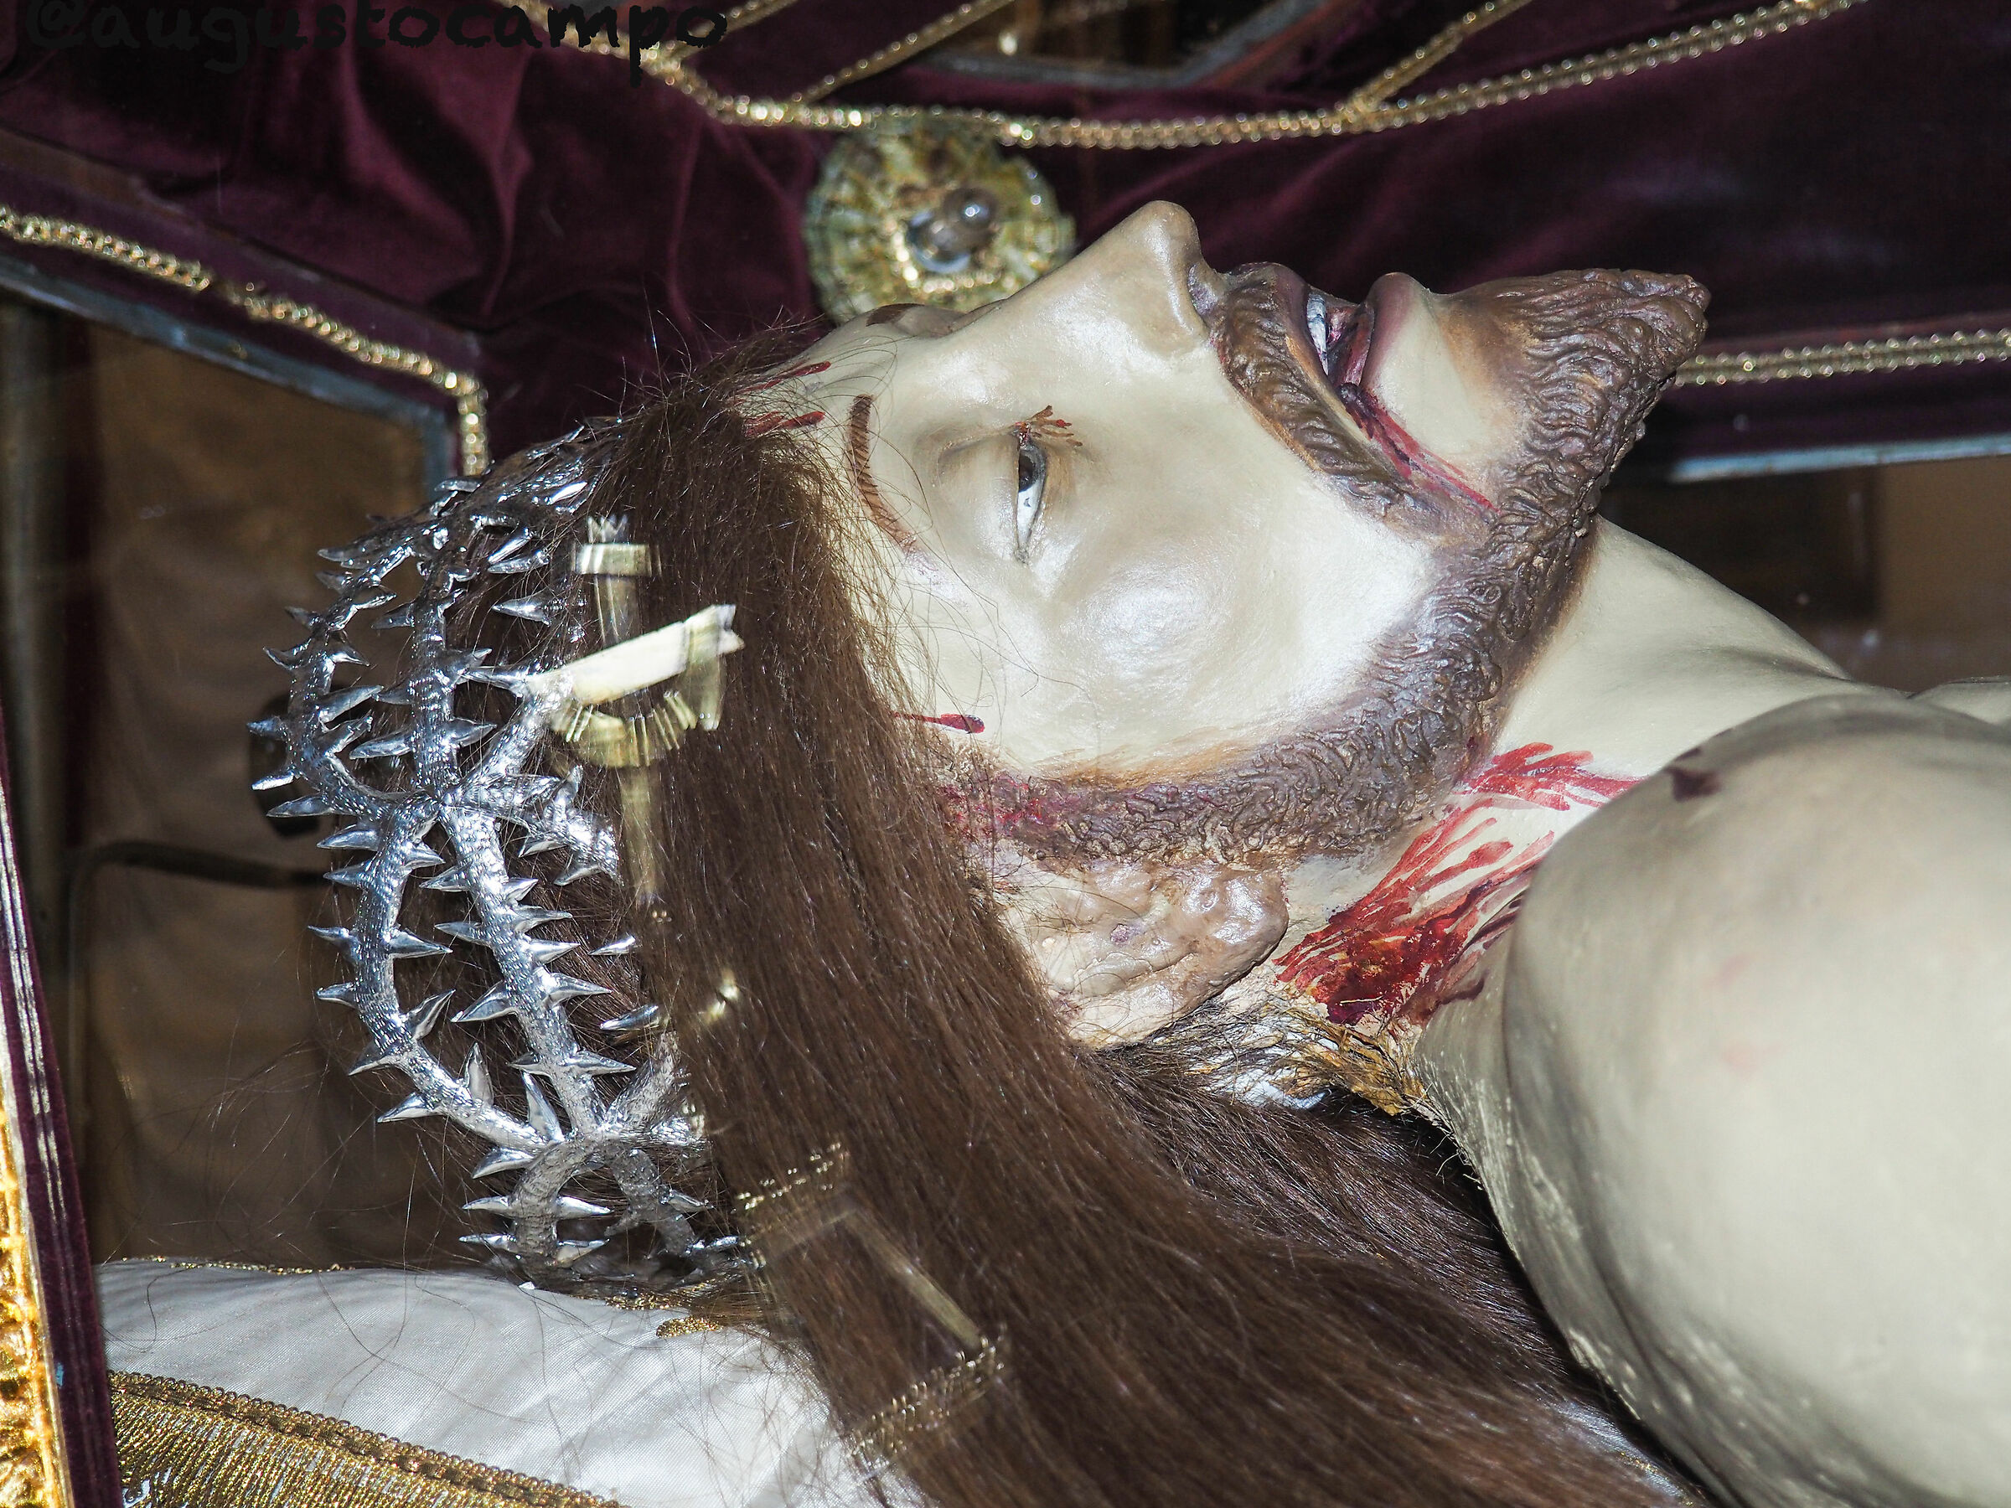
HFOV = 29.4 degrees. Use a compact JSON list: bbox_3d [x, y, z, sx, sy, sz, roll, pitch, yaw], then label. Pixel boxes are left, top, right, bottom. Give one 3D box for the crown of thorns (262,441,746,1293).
[{"bbox_3d":[-0.078,0.013,0.795,0.100,0.185,0.175,0,31,7],"label":"crown of thorns"}]

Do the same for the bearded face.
[{"bbox_3d":[0.046,-0.045,0.784,0.187,0.140,0.155,-1,34,0],"label":"bearded face"}]

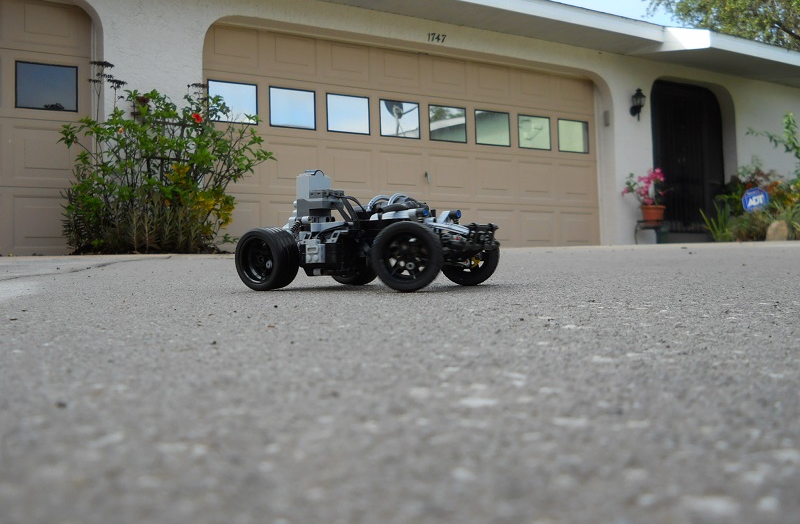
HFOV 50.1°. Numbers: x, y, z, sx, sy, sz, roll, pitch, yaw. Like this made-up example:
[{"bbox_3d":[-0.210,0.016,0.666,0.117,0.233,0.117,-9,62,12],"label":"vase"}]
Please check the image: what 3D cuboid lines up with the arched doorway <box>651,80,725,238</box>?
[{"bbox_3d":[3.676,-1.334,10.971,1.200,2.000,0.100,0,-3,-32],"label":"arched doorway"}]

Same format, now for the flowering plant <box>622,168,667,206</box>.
[{"bbox_3d":[2.763,-0.842,9.665,0.470,0.440,0.420,0,-3,-32],"label":"flowering plant"}]

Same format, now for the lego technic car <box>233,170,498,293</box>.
[{"bbox_3d":[-0.018,-0.032,0.776,0.222,0.113,0.150,-1,1,37],"label":"lego technic car"}]

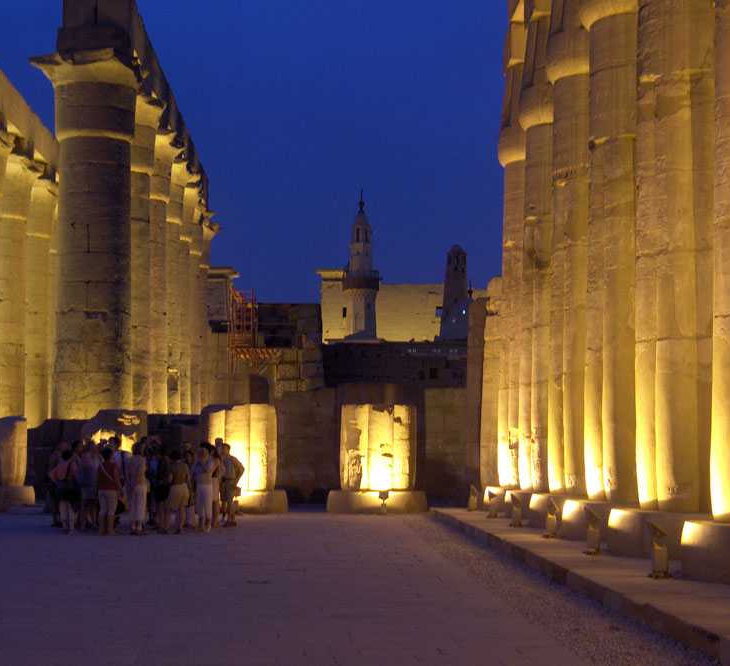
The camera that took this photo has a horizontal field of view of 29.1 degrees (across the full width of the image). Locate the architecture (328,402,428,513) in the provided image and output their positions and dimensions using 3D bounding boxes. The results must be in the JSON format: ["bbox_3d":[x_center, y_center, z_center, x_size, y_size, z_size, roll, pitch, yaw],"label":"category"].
[{"bbox_3d":[0.313,3.128,35.459,2.500,2.680,2.500,0,-5,-2],"label":"architecture"}]

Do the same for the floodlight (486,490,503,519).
[{"bbox_3d":[2.627,3.457,28.542,0.230,0.600,0.250,0,-5,-2],"label":"floodlight"}]

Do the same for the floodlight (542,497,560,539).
[{"bbox_3d":[2.850,2.851,21.612,0.230,0.600,0.250,0,-5,-2],"label":"floodlight"}]

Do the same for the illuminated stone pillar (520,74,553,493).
[{"bbox_3d":[4.020,-1.986,28.621,1.880,10.390,1.880,0,-5,-2],"label":"illuminated stone pillar"}]

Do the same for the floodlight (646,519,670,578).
[{"bbox_3d":[3.052,2.246,14.681,0.230,0.600,0.250,0,-5,-2],"label":"floodlight"}]

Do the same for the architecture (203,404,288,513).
[{"bbox_3d":[-3.125,3.118,35.343,2.500,2.670,2.500,0,-5,-2],"label":"architecture"}]

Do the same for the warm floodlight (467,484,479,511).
[{"bbox_3d":[2.469,3.759,32.005,0.230,0.600,0.250,0,-5,-2],"label":"warm floodlight"}]

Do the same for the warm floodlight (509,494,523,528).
[{"bbox_3d":[2.700,3.154,25.076,0.230,0.600,0.250,0,-5,-2],"label":"warm floodlight"}]

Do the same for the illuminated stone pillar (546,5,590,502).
[{"bbox_3d":[4.137,-2.289,25.156,1.880,10.390,1.880,0,-5,-2],"label":"illuminated stone pillar"}]

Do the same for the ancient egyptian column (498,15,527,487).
[{"bbox_3d":[3.903,-1.684,32.085,1.880,10.390,1.880,0,-5,-2],"label":"ancient egyptian column"}]

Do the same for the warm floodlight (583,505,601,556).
[{"bbox_3d":[2.934,2.548,18.146,0.230,0.600,0.250,0,-5,-2],"label":"warm floodlight"}]

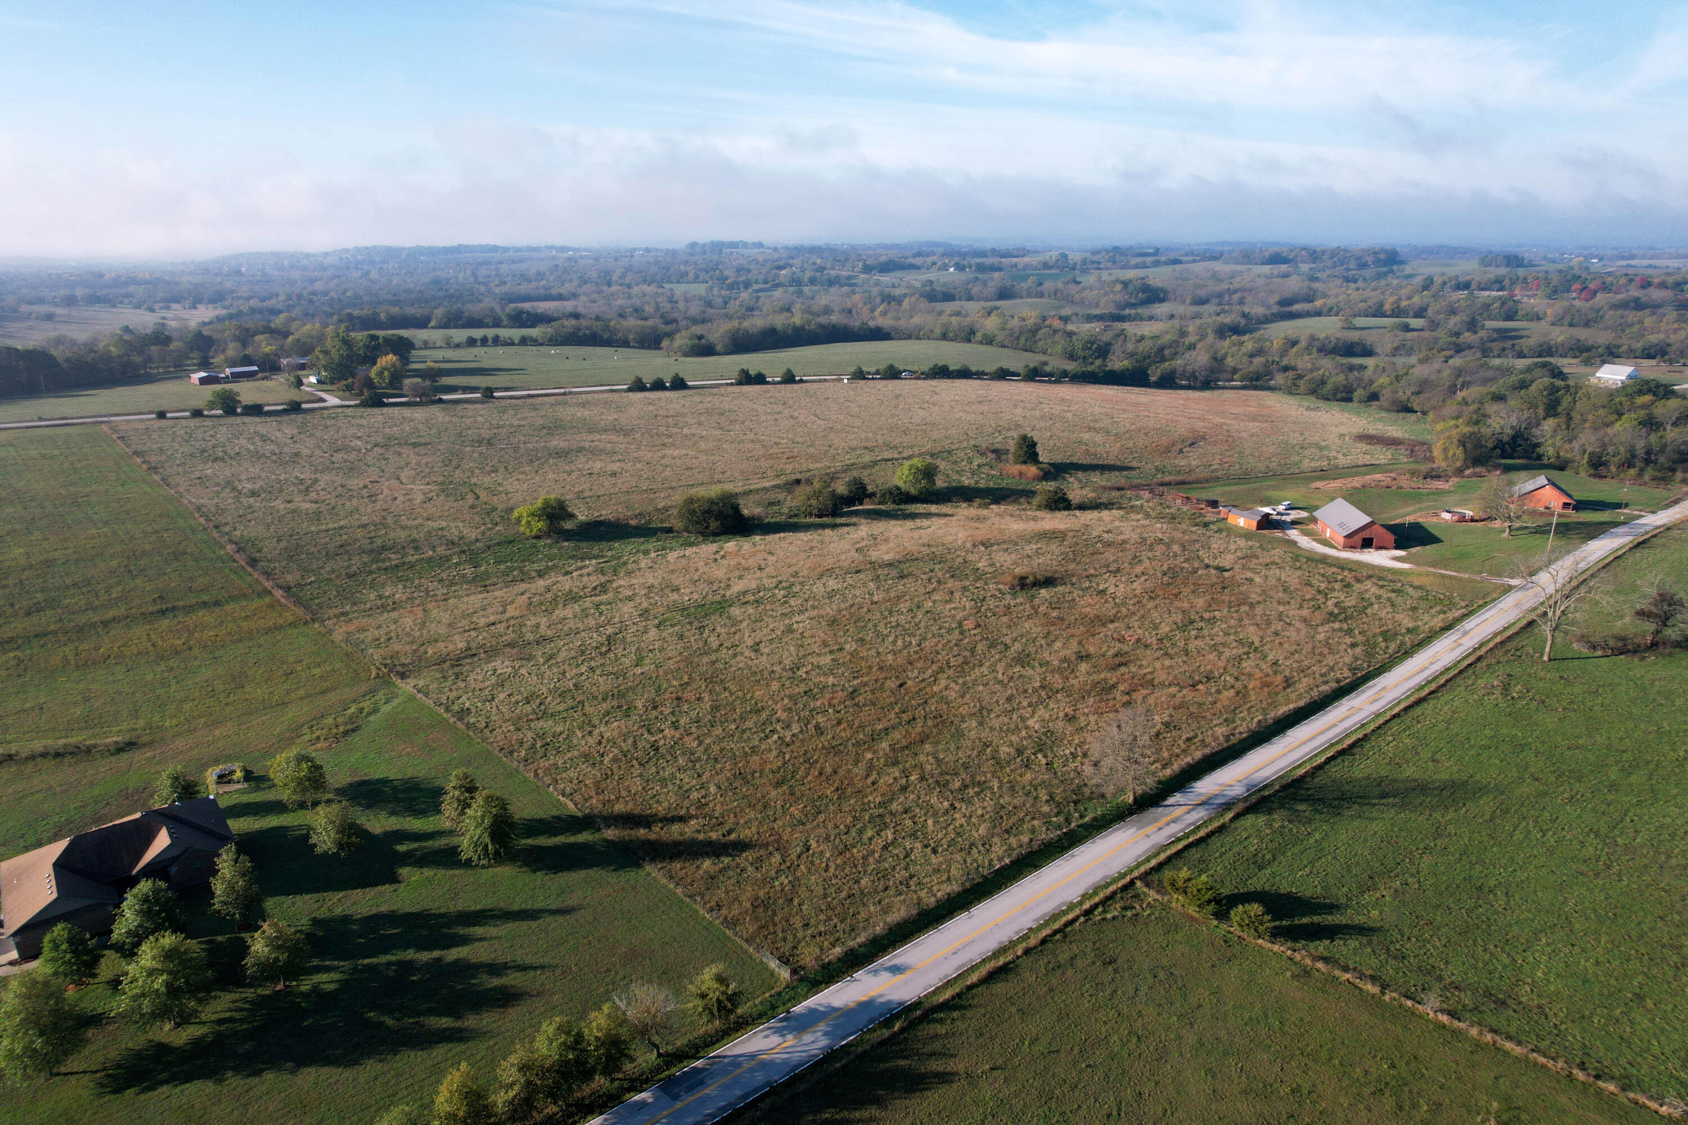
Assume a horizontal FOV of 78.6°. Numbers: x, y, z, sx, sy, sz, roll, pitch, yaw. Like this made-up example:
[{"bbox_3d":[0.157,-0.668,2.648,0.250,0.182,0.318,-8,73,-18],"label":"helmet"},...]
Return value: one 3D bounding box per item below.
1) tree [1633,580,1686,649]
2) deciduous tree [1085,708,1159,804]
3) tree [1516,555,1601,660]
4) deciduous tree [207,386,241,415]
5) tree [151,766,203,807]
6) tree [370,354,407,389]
[{"bbox_3d":[148.200,9.480,187.270,7.780,12.570,7.780,0,17,0],"label":"tree"},{"bbox_3d":[34.030,23.930,126.610,8.570,12.670,8.570,0,17,0],"label":"deciduous tree"},{"bbox_3d":[124.270,8.090,180.270,12.220,19.330,12.220,0,17,0],"label":"tree"},{"bbox_3d":[-207.030,-53.900,344.320,9.830,9.180,9.830,0,17,0],"label":"deciduous tree"},{"bbox_3d":[-78.470,27.380,121.600,5.200,7.040,5.200,0,17,0],"label":"tree"},{"bbox_3d":[-172.290,-72.220,390.370,12.780,14.060,12.780,0,17,0],"label":"tree"}]

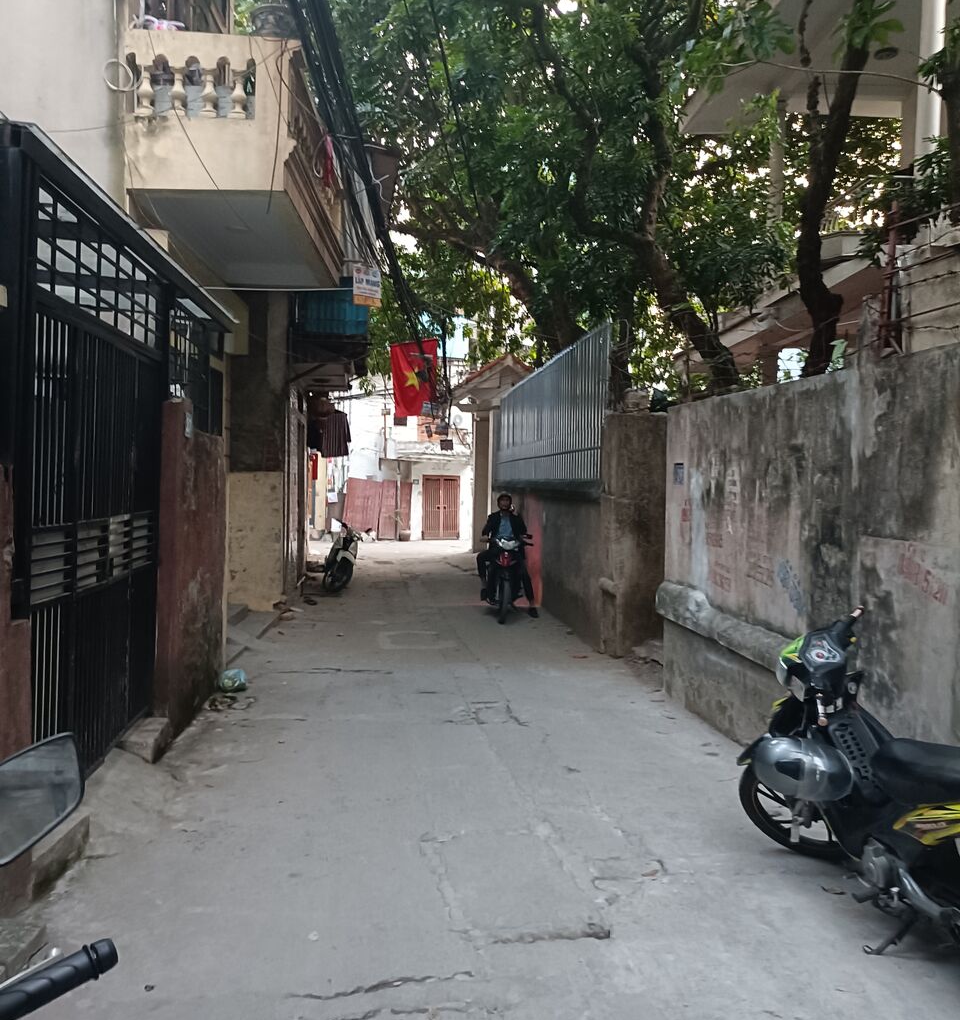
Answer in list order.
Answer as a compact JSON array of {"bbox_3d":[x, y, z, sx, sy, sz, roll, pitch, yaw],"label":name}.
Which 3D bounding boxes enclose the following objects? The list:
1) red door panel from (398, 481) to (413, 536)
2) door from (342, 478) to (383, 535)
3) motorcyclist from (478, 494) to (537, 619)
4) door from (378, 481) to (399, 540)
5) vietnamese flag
[{"bbox_3d":[-2.174,-0.014,26.800,0.450,1.670,0.070,0,2,-5],"label":"red door panel"},{"bbox_3d":[-3.407,-0.072,26.800,1.100,1.740,0.070,0,2,-5],"label":"door"},{"bbox_3d":[0.336,0.550,11.300,0.740,1.530,0.850,0,2,-1],"label":"motorcyclist"},{"bbox_3d":[-2.653,0.014,26.800,0.550,1.750,0.070,0,2,-5],"label":"door"},{"bbox_3d":[-1.084,-2.193,15.300,0.800,1.270,0.120,0,2,-5],"label":"vietnamese flag"}]

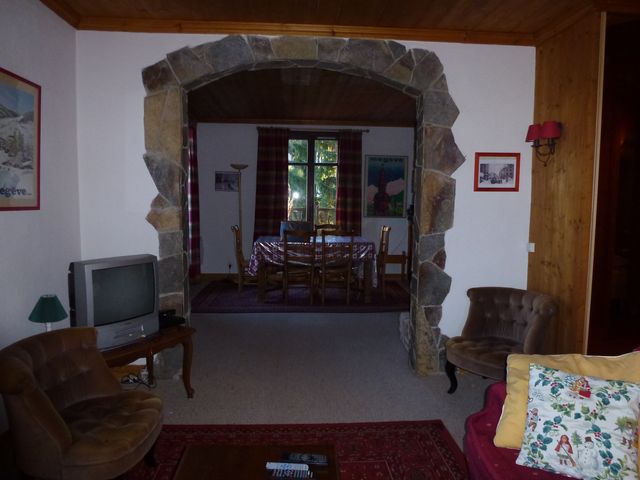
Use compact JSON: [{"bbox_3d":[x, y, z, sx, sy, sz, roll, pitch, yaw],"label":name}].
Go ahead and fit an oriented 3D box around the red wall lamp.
[{"bbox_3d":[1.475,-0.627,2.948,0.160,0.300,0.270,0,4,-3],"label":"red wall lamp"}]

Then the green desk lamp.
[{"bbox_3d":[-1.431,0.451,2.344,0.190,0.320,0.190,0,4,-3],"label":"green desk lamp"}]

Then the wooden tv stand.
[{"bbox_3d":[-1.199,0.818,2.654,0.460,0.435,0.800,3,5,30],"label":"wooden tv stand"}]

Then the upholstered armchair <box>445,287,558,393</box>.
[{"bbox_3d":[1.206,0.678,2.958,0.650,0.690,0.620,-3,6,-44],"label":"upholstered armchair"}]

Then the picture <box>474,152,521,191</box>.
[{"bbox_3d":[1.296,-0.492,3.231,0.345,0.281,0.020,0,5,-4],"label":"picture"}]

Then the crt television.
[{"bbox_3d":[-1.331,0.353,2.695,0.450,0.495,0.475,3,5,30],"label":"crt television"}]

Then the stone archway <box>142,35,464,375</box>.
[{"bbox_3d":[-0.092,-0.214,3.266,2.240,2.410,0.250,0,5,-4],"label":"stone archway"}]

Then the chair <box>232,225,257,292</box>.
[{"bbox_3d":[-1.004,0.270,6.462,0.500,0.940,0.450,0,4,-3],"label":"chair"}]

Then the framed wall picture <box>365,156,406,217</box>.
[{"bbox_3d":[1.066,-0.867,7.190,0.700,0.990,0.030,0,4,-3],"label":"framed wall picture"}]

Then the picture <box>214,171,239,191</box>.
[{"bbox_3d":[-1.456,-0.926,7.047,0.400,0.320,0.025,0,4,-3],"label":"picture"}]

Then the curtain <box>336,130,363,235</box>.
[{"bbox_3d":[0.481,-0.544,7.168,0.411,2.410,0.120,0,5,-4],"label":"curtain"}]

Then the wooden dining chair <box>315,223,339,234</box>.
[{"bbox_3d":[0.158,0.254,6.813,0.430,0.930,0.460,0,5,-4],"label":"wooden dining chair"}]

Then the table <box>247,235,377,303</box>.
[{"bbox_3d":[-0.089,0.386,6.189,1.580,0.770,1.000,0,4,-3],"label":"table"}]

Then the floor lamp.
[{"bbox_3d":[-1.250,-0.245,6.927,0.280,1.885,0.280,0,5,-4],"label":"floor lamp"}]

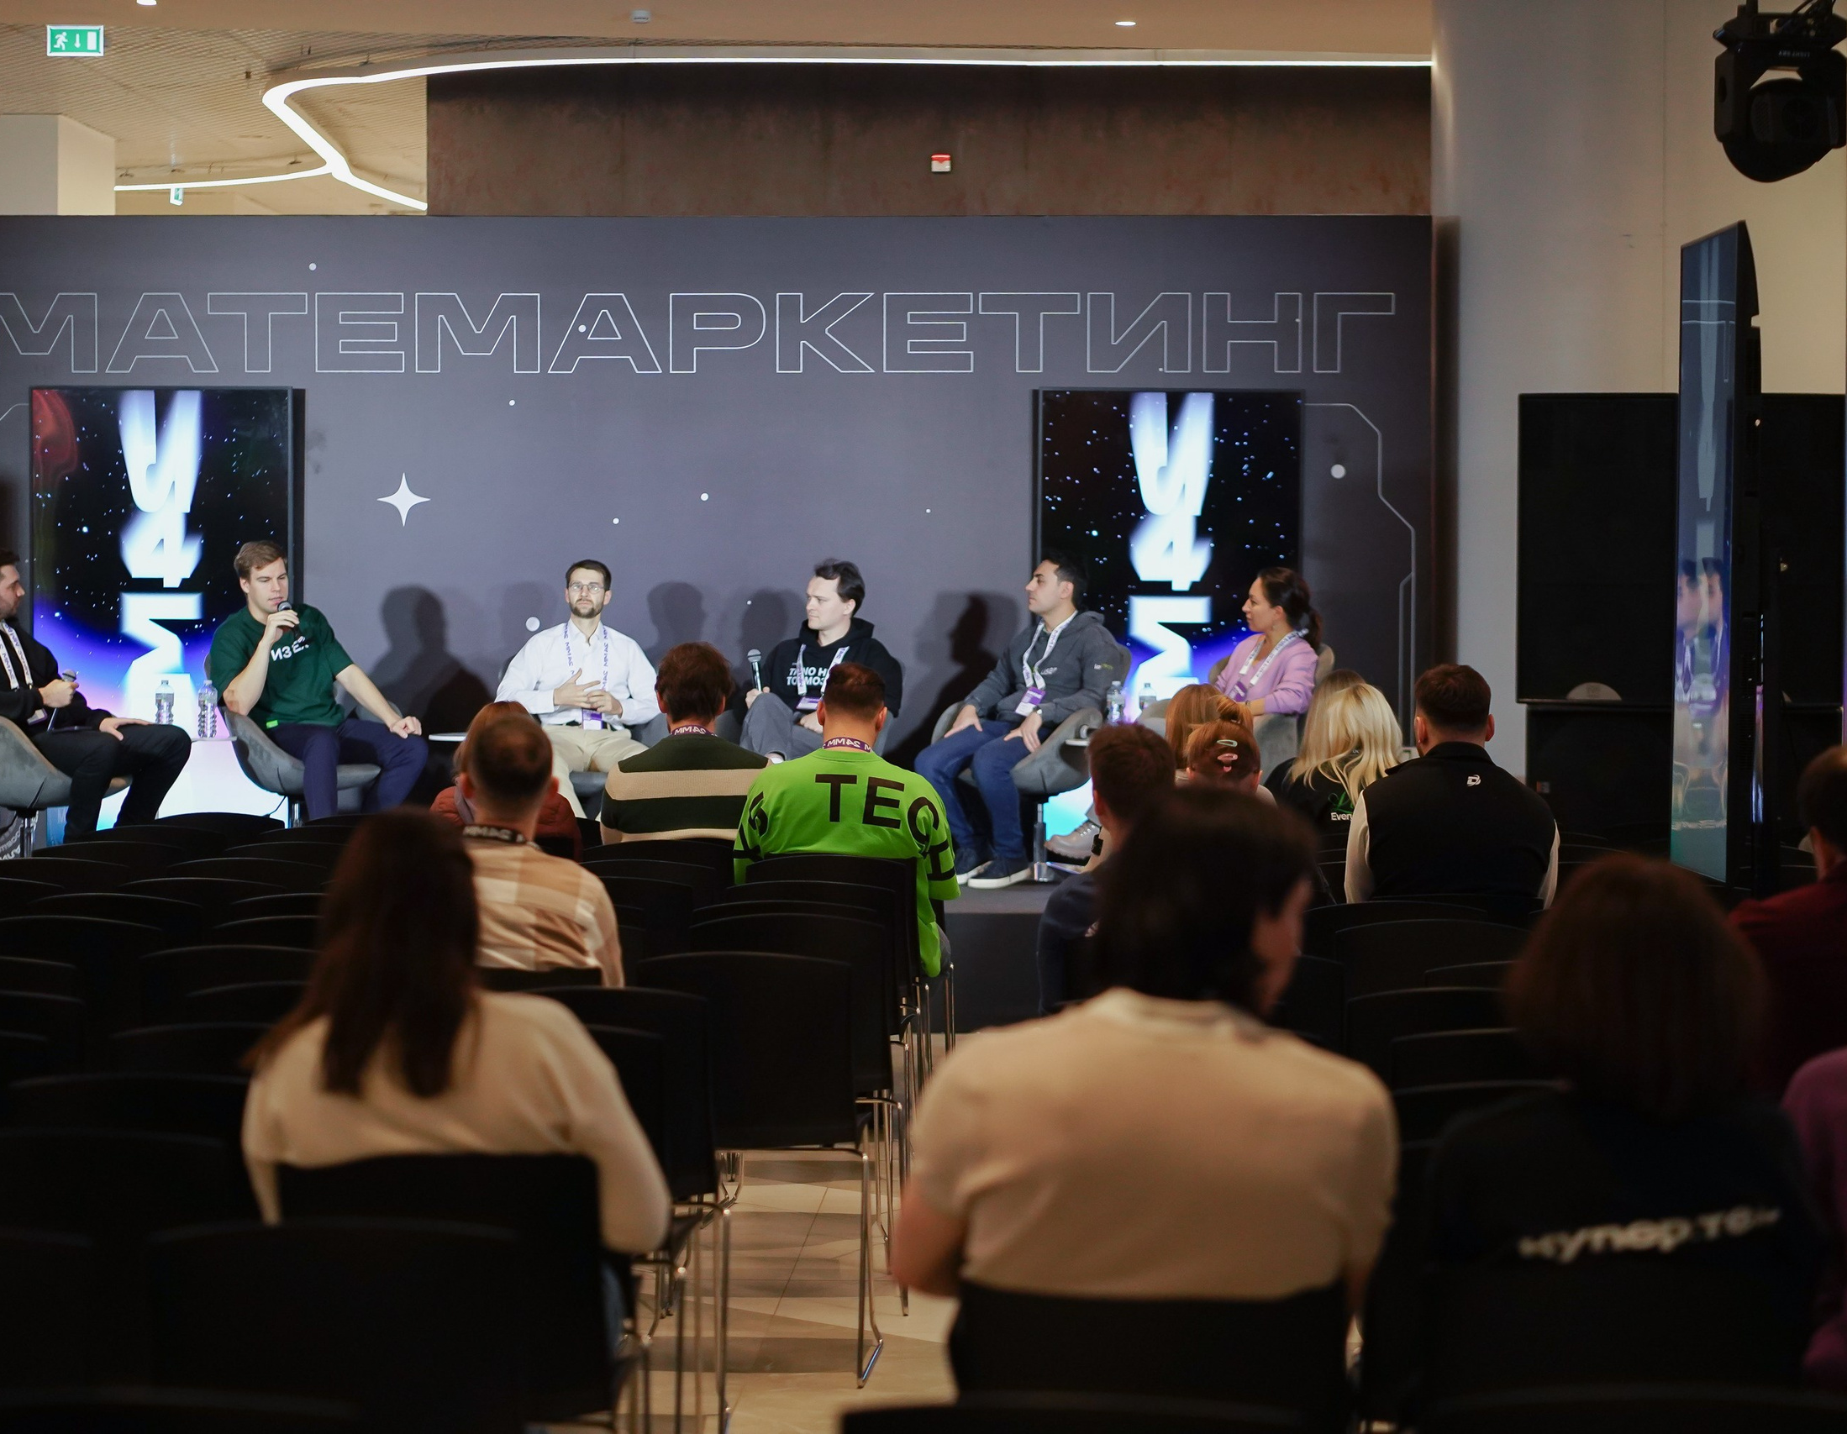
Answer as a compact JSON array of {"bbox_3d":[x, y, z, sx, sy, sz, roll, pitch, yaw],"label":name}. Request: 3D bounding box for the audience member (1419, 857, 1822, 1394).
[{"bbox_3d":[0.683,0.763,5.644,0.460,1.240,0.800,0,2,-15],"label":"audience member"}]

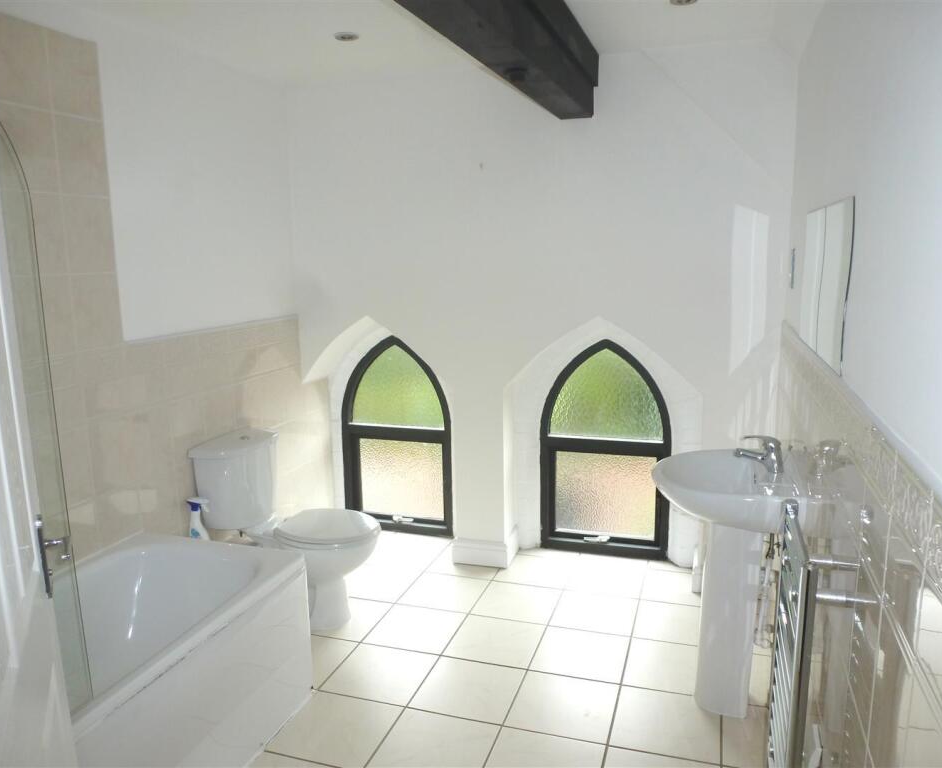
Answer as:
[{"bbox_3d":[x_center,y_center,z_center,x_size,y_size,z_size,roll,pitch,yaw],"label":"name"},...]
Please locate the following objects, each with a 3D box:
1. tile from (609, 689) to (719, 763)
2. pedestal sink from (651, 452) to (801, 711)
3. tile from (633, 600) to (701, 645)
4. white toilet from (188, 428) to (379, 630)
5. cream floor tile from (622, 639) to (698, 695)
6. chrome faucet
[{"bbox_3d":[0.628,1.082,2.259,0.330,0.010,0.330,2,10,18],"label":"tile"},{"bbox_3d":[0.814,0.656,2.338,0.438,0.799,0.559,2,10,18],"label":"pedestal sink"},{"bbox_3d":[0.841,0.982,2.899,0.331,0.010,0.331,2,10,18],"label":"tile"},{"bbox_3d":[-0.715,0.612,2.941,0.705,0.757,0.380,2,10,18],"label":"white toilet"},{"bbox_3d":[0.736,1.036,2.585,0.331,0.010,0.331,2,10,18],"label":"cream floor tile"},{"bbox_3d":[0.903,0.220,2.227,0.150,0.120,0.053,2,10,18],"label":"chrome faucet"}]

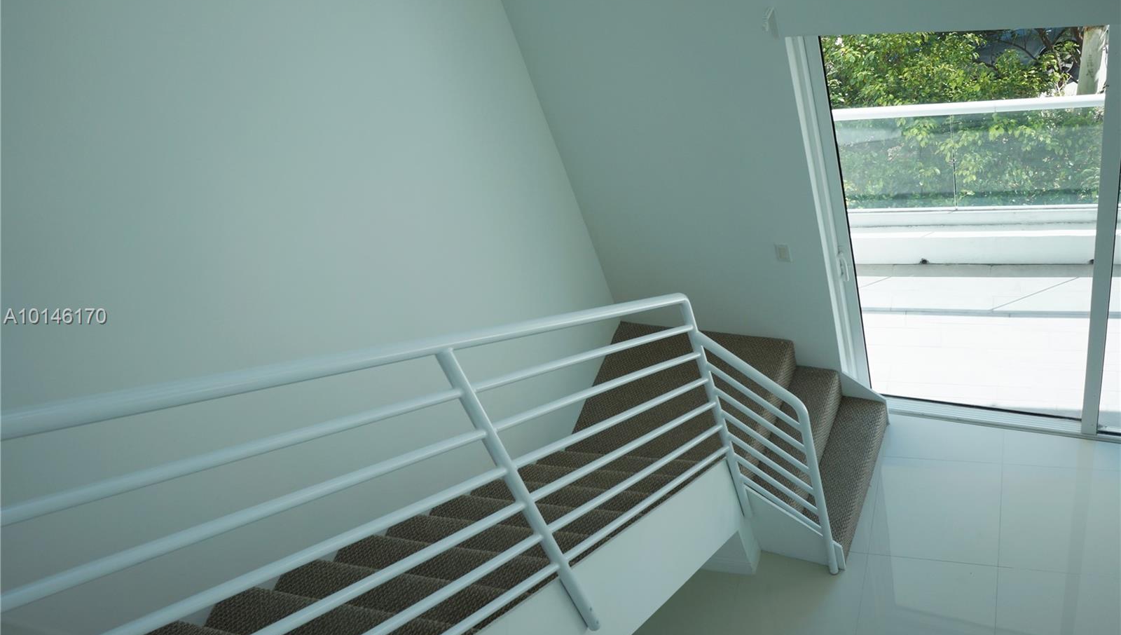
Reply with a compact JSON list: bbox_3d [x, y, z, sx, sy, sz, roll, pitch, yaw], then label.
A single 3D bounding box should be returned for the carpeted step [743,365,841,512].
[{"bbox_3d":[1.213,0.659,4.804,0.231,0.198,0.909,6,47,31],"label":"carpeted step"}]

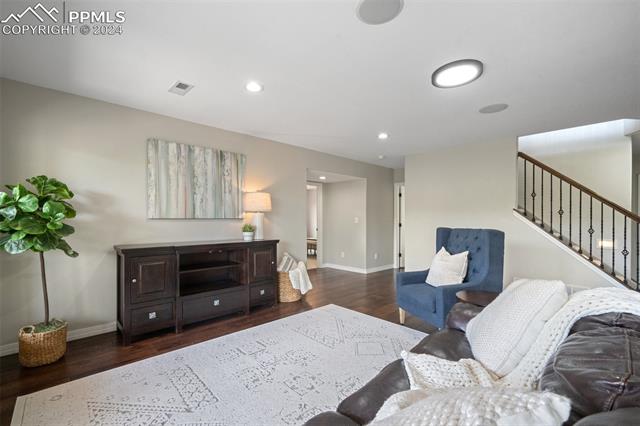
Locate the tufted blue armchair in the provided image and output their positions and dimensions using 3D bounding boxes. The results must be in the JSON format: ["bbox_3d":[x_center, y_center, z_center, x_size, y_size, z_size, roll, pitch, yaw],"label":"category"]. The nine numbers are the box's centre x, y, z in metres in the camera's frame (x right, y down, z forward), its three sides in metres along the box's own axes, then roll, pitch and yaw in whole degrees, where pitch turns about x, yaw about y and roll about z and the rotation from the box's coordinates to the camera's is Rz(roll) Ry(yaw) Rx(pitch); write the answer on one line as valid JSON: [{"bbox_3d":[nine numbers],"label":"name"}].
[{"bbox_3d":[1.393,0.723,2.908,0.820,1.085,0.730,0,-1,-20],"label":"tufted blue armchair"}]

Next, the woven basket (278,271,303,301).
[{"bbox_3d":[-0.459,1.070,4.027,0.370,0.440,0.370,0,-1,0],"label":"woven basket"}]

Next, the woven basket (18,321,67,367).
[{"bbox_3d":[-2.382,1.119,2.297,0.290,0.275,0.290,1,-2,-43],"label":"woven basket"}]

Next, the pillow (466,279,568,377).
[{"bbox_3d":[1.072,0.582,1.470,0.160,0.480,0.480,35,4,15],"label":"pillow"}]

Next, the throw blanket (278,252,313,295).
[{"bbox_3d":[-0.374,0.880,4.041,0.480,0.620,0.380,0,-1,-1],"label":"throw blanket"}]

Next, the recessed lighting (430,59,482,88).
[{"bbox_3d":[1.155,-1.160,2.256,0.420,0.050,0.420,0,-1,0],"label":"recessed lighting"}]

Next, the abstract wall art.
[{"bbox_3d":[-1.534,-0.383,3.472,1.210,0.915,0.040,1,-2,-43],"label":"abstract wall art"}]

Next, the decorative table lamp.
[{"bbox_3d":[-0.872,0.035,3.773,0.390,0.690,0.390,0,-1,0],"label":"decorative table lamp"}]

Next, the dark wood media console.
[{"bbox_3d":[-1.380,0.815,3.248,1.820,0.920,0.515,1,-2,-43],"label":"dark wood media console"}]

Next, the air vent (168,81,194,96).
[{"bbox_3d":[-1.322,-1.172,2.535,0.145,0.020,0.285,1,-2,-43],"label":"air vent"}]

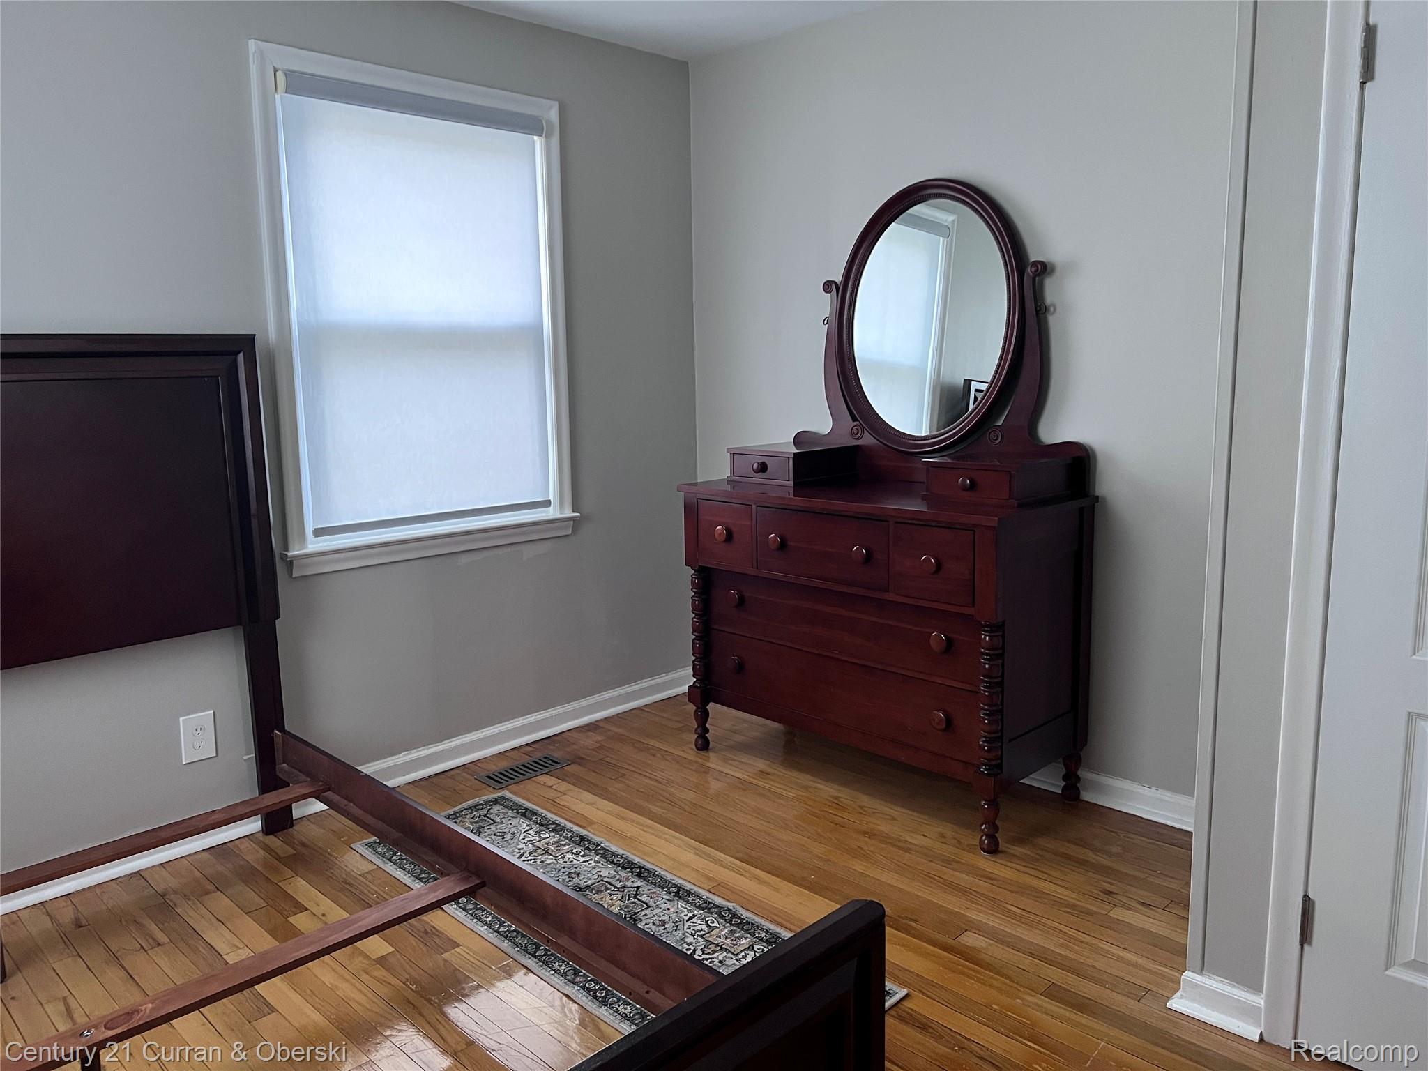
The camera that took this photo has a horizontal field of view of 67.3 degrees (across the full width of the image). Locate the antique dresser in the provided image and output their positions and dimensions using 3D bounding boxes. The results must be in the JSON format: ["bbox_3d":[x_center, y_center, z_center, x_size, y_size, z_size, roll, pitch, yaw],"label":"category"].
[{"bbox_3d":[0.490,-0.141,3.288,0.565,1.840,1.175,-10,13,-44],"label":"antique dresser"}]

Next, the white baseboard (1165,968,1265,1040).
[{"bbox_3d":[0.996,0.923,2.127,0.034,0.082,0.175,-10,13,-44],"label":"white baseboard"}]

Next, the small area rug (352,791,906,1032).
[{"bbox_3d":[-0.300,0.908,2.617,0.515,0.010,1.545,-10,12,-43],"label":"small area rug"}]

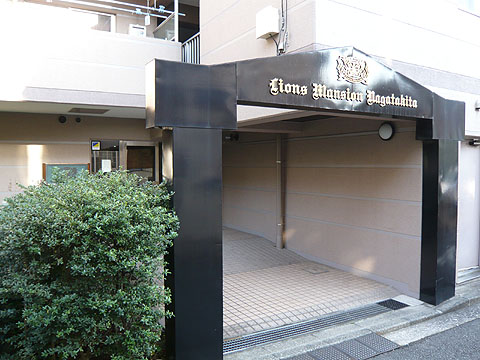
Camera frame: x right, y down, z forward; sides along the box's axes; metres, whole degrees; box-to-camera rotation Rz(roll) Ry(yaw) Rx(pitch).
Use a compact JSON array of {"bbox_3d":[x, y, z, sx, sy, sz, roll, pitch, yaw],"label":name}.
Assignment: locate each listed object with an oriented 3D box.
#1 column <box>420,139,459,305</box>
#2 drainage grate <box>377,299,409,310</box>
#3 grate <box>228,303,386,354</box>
[{"bbox_3d":[2.626,0.538,5.113,0.429,2.110,0.221,-2,3,-32],"label":"column"},{"bbox_3d":[1.969,1.619,4.993,0.278,0.030,0.268,-2,3,-30],"label":"drainage grate"},{"bbox_3d":[0.784,1.660,4.371,2.379,0.040,0.255,-2,3,-28],"label":"grate"}]

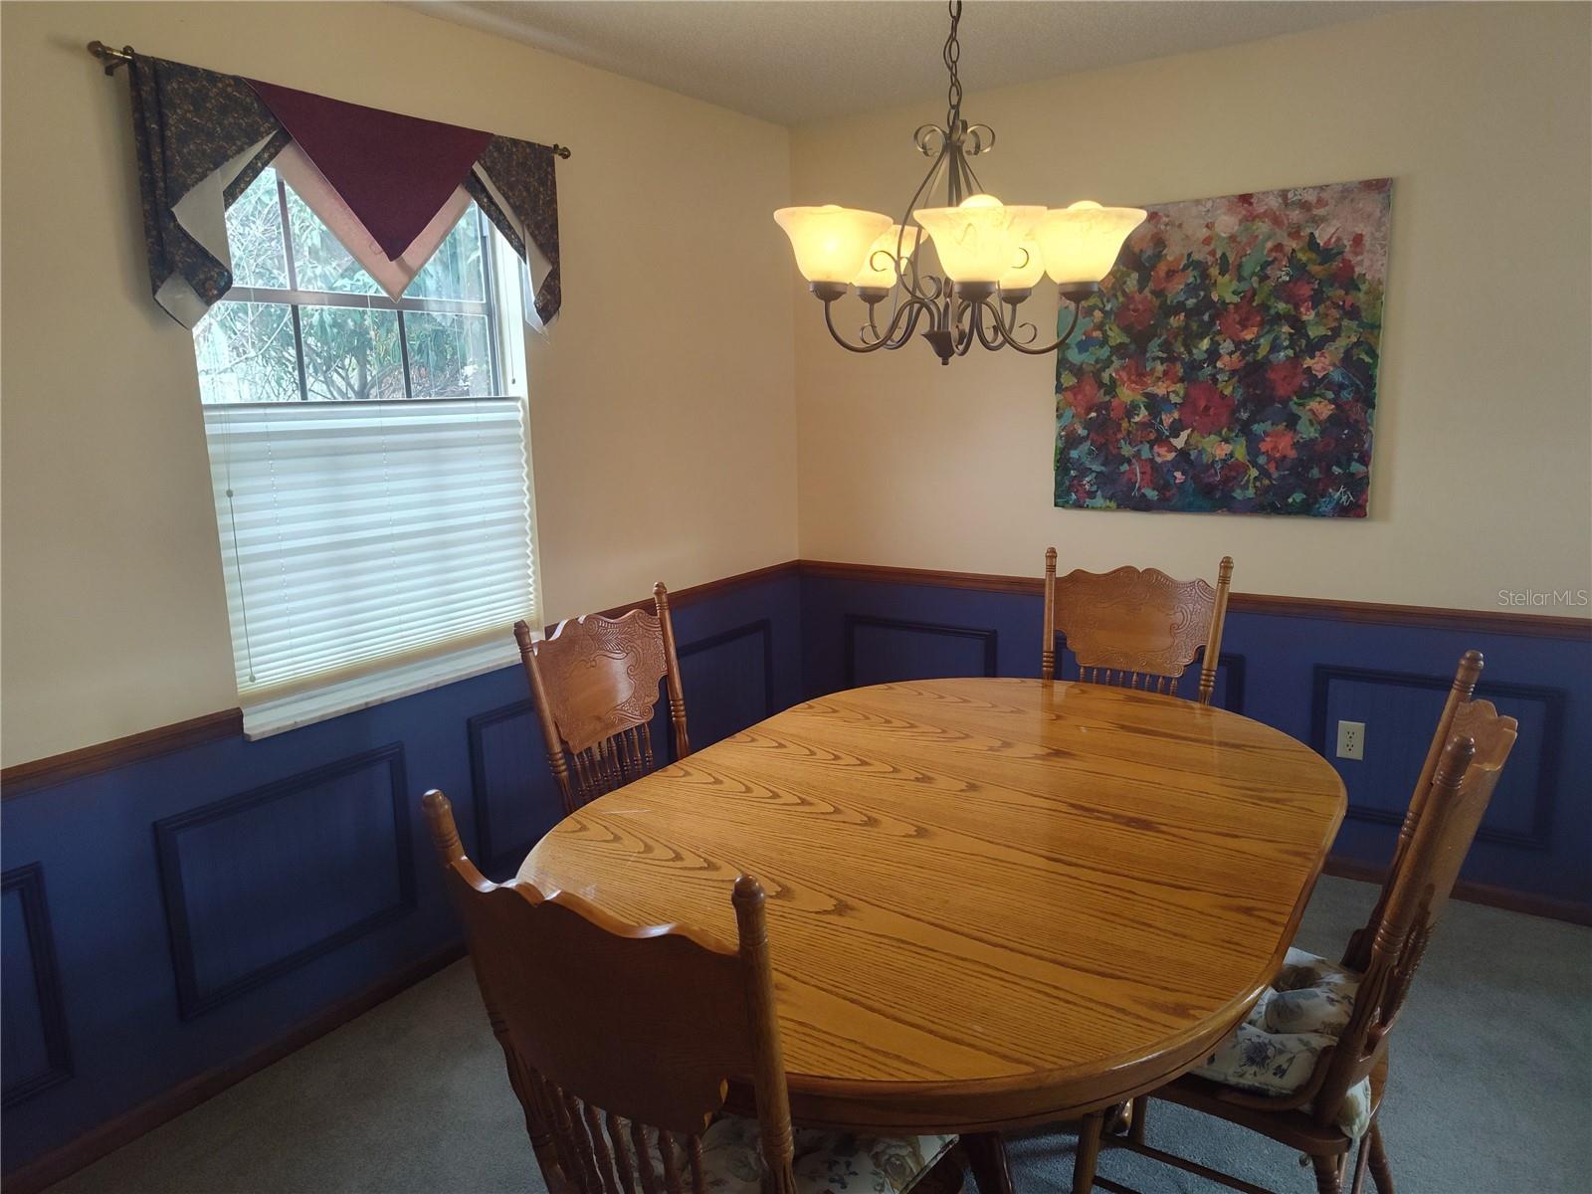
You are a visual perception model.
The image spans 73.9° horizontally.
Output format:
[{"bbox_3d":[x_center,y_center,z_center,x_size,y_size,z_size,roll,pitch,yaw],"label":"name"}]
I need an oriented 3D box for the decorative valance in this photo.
[{"bbox_3d":[-0.952,-0.865,2.464,0.105,0.497,1.074,6,13,33],"label":"decorative valance"}]

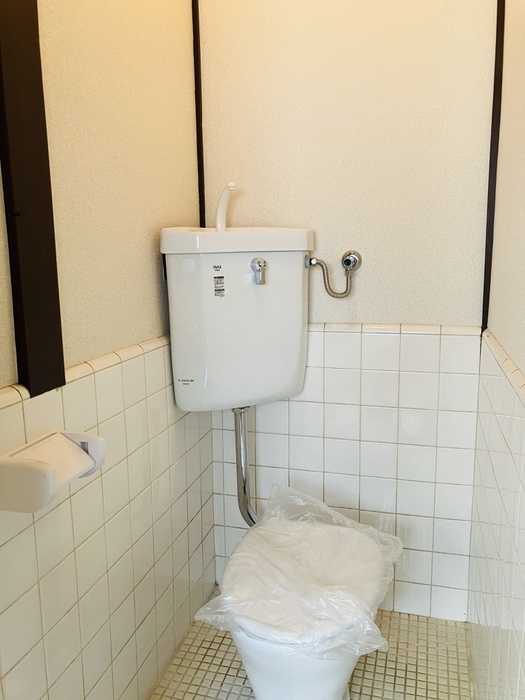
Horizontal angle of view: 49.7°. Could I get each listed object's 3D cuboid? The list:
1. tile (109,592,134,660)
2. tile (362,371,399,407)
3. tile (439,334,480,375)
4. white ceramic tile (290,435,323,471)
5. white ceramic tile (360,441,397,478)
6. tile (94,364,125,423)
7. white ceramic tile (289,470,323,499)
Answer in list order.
[{"bbox_3d":[-0.317,0.622,1.284,0.008,0.106,0.105,2,10,15],"label":"tile"},{"bbox_3d":[0.341,0.110,1.639,0.106,0.106,0.008,2,10,16],"label":"tile"},{"bbox_3d":[0.552,0.013,1.571,0.106,0.106,0.009,2,10,15],"label":"tile"},{"bbox_3d":[0.134,0.313,1.718,0.105,0.105,0.008,2,10,15],"label":"white ceramic tile"},{"bbox_3d":[0.343,0.322,1.664,0.105,0.105,0.009,2,10,16],"label":"white ceramic tile"},{"bbox_3d":[-0.320,0.087,1.176,0.008,0.105,0.105,2,10,15],"label":"tile"},{"bbox_3d":[0.138,0.426,1.759,0.106,0.106,0.009,2,10,15],"label":"white ceramic tile"}]

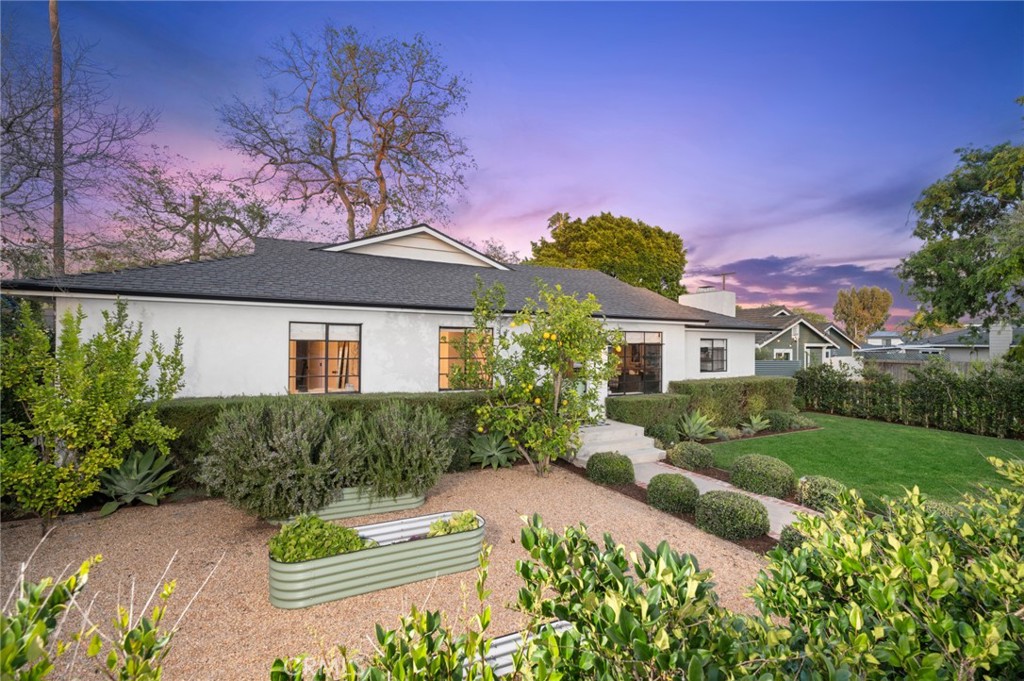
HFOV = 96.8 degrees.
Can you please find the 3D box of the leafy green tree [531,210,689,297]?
[{"bbox_3d":[5.881,-2.341,28.000,9.600,11.081,9.200,1,-2,-25],"label":"leafy green tree"}]

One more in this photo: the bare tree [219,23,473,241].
[{"bbox_3d":[-8.788,-6.464,24.000,12.800,19.000,12.000,1,-2,-25],"label":"bare tree"}]

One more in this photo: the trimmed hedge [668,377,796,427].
[{"bbox_3d":[6.443,1.890,13.271,4.250,1.420,1.150,1,-2,-25],"label":"trimmed hedge"}]

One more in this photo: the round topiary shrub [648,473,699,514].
[{"bbox_3d":[2.204,2.061,6.257,0.680,0.460,0.680,0,-1,0],"label":"round topiary shrub"}]

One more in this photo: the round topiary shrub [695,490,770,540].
[{"bbox_3d":[2.570,2.038,5.370,0.820,0.480,0.820,1,-2,-25],"label":"round topiary shrub"}]

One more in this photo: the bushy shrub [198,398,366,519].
[{"bbox_3d":[-3.054,1.481,6.050,1.950,1.410,1.650,1,-2,-25],"label":"bushy shrub"}]

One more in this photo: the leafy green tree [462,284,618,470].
[{"bbox_3d":[0.495,0.623,7.791,2.650,3.360,2.450,0,-1,0],"label":"leafy green tree"}]

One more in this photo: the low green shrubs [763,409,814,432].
[{"bbox_3d":[9.261,2.635,15.248,2.100,0.630,0.900,1,-1,-26],"label":"low green shrubs"}]

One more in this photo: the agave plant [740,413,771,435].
[{"bbox_3d":[6.748,2.273,12.600,0.760,0.600,0.760,1,-2,-25],"label":"agave plant"}]

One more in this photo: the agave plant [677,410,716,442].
[{"bbox_3d":[4.626,2.144,11.400,0.950,0.760,0.950,1,-2,-25],"label":"agave plant"}]

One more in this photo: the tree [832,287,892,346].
[{"bbox_3d":[44.709,-1.298,58.000,6.600,11.435,6.600,1,-2,-25],"label":"tree"}]

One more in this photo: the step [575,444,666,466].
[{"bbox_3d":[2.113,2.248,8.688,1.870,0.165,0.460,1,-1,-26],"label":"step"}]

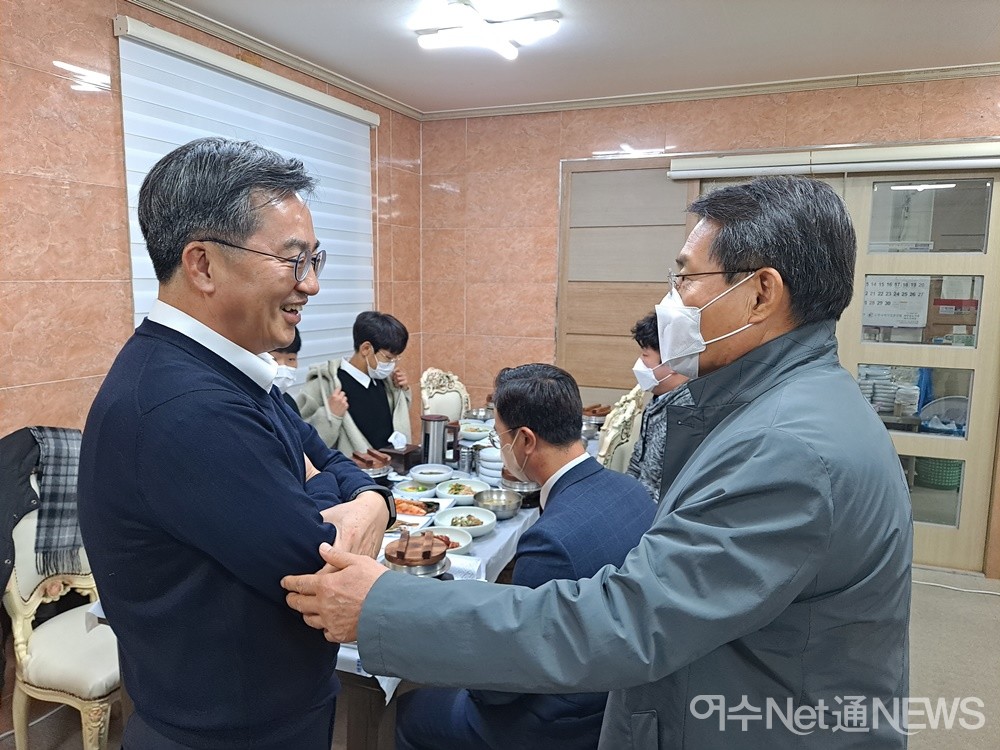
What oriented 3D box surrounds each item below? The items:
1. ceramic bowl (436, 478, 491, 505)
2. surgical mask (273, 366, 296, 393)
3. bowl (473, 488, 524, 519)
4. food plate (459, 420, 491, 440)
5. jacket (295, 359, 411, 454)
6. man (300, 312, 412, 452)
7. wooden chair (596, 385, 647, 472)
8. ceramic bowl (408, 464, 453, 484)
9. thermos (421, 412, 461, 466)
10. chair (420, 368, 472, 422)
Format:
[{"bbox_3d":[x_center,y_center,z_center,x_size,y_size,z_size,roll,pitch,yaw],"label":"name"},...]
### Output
[{"bbox_3d":[-0.121,0.392,2.296,0.178,0.044,0.178,1,8,0],"label":"ceramic bowl"},{"bbox_3d":[-0.688,0.014,2.171,0.090,0.110,0.145,6,10,31],"label":"surgical mask"},{"bbox_3d":[-0.006,0.406,2.146,0.153,0.062,0.153,1,8,0],"label":"bowl"},{"bbox_3d":[-0.101,0.262,3.144,0.163,0.059,0.163,1,8,0],"label":"food plate"},{"bbox_3d":[-0.514,0.265,2.670,0.380,0.640,0.520,6,10,31],"label":"jacket"},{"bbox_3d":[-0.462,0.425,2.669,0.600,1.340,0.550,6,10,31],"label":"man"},{"bbox_3d":[0.249,0.570,2.807,0.600,1.030,0.520,4,9,23],"label":"wooden chair"},{"bbox_3d":[-0.244,0.363,2.494,0.158,0.041,0.158,1,8,0],"label":"ceramic bowl"},{"bbox_3d":[-0.223,0.258,2.648,0.165,0.208,0.108,4,9,20],"label":"thermos"},{"bbox_3d":[-0.075,0.490,3.325,0.600,1.030,0.500,4,9,23],"label":"chair"}]

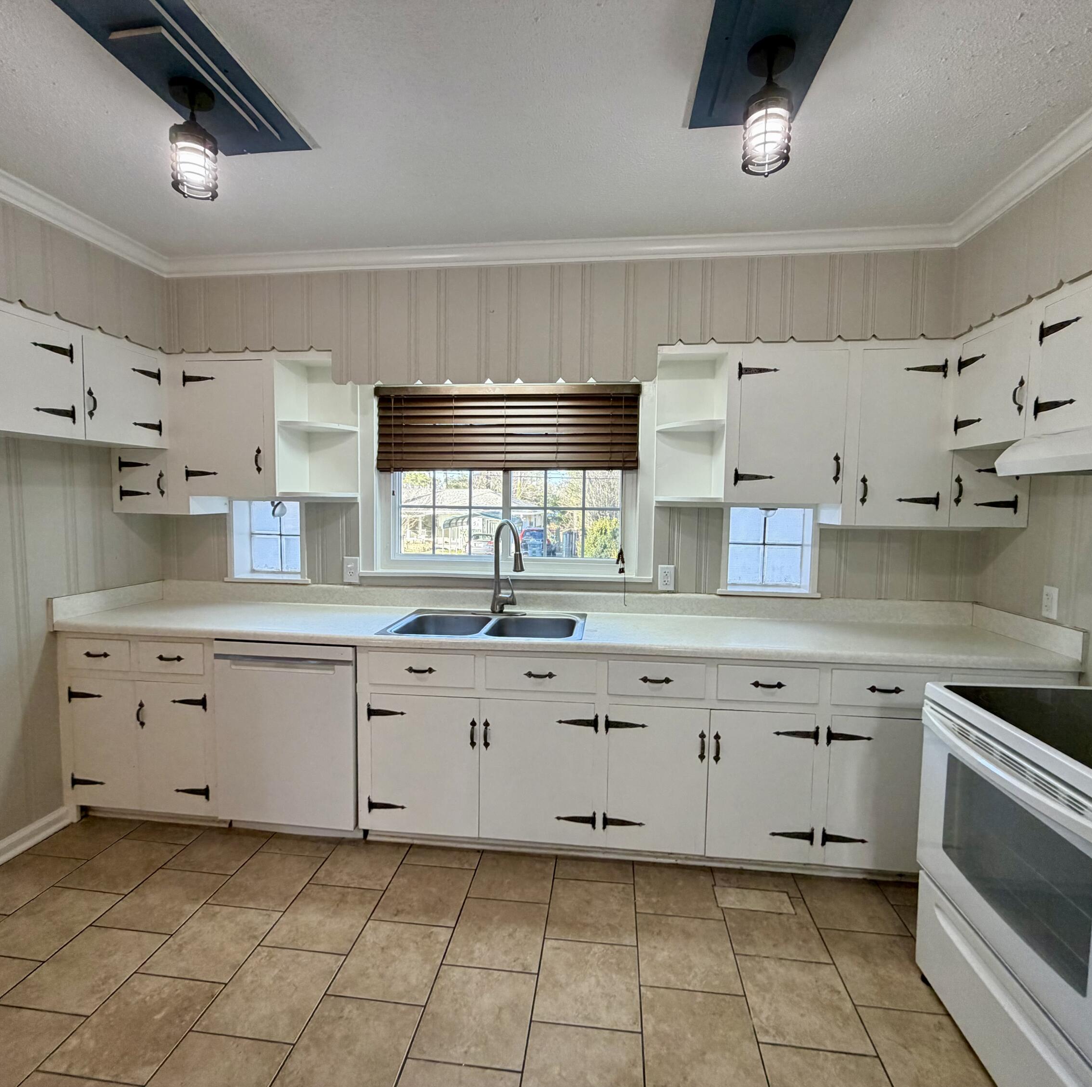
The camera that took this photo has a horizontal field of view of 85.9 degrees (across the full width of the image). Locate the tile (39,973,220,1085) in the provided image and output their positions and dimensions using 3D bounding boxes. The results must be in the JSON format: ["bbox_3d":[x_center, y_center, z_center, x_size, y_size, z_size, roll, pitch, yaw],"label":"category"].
[{"bbox_3d":[-1.127,1.337,1.626,0.302,0.010,0.304,1,5,7],"label":"tile"}]

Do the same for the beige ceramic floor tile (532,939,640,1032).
[{"bbox_3d":[0.130,1.334,1.780,0.304,0.010,0.305,1,5,7],"label":"beige ceramic floor tile"}]

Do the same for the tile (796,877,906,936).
[{"bbox_3d":[1.103,1.317,2.142,0.303,0.011,0.299,1,5,7],"label":"tile"}]

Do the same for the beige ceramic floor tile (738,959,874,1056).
[{"bbox_3d":[0.742,1.348,1.721,0.303,0.011,0.306,1,5,7],"label":"beige ceramic floor tile"}]

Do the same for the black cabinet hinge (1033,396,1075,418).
[{"bbox_3d":[1.512,-0.409,1.746,0.009,0.076,0.160,1,5,7],"label":"black cabinet hinge"}]

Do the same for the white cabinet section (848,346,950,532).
[{"bbox_3d":[1.426,-0.444,2.490,0.397,0.723,0.277,1,4,6],"label":"white cabinet section"}]

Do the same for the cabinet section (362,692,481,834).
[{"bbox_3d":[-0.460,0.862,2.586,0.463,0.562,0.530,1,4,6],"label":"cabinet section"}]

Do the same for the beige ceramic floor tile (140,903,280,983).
[{"bbox_3d":[-1.089,1.311,1.931,0.303,0.011,0.306,1,5,7],"label":"beige ceramic floor tile"}]

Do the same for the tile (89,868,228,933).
[{"bbox_3d":[-1.376,1.292,2.123,0.304,0.010,0.305,1,5,7],"label":"tile"}]

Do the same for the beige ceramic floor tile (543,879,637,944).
[{"bbox_3d":[0.167,1.309,2.085,0.304,0.010,0.305,1,5,7],"label":"beige ceramic floor tile"}]

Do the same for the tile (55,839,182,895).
[{"bbox_3d":[-1.655,1.269,2.304,0.302,0.010,0.302,1,5,7],"label":"tile"}]

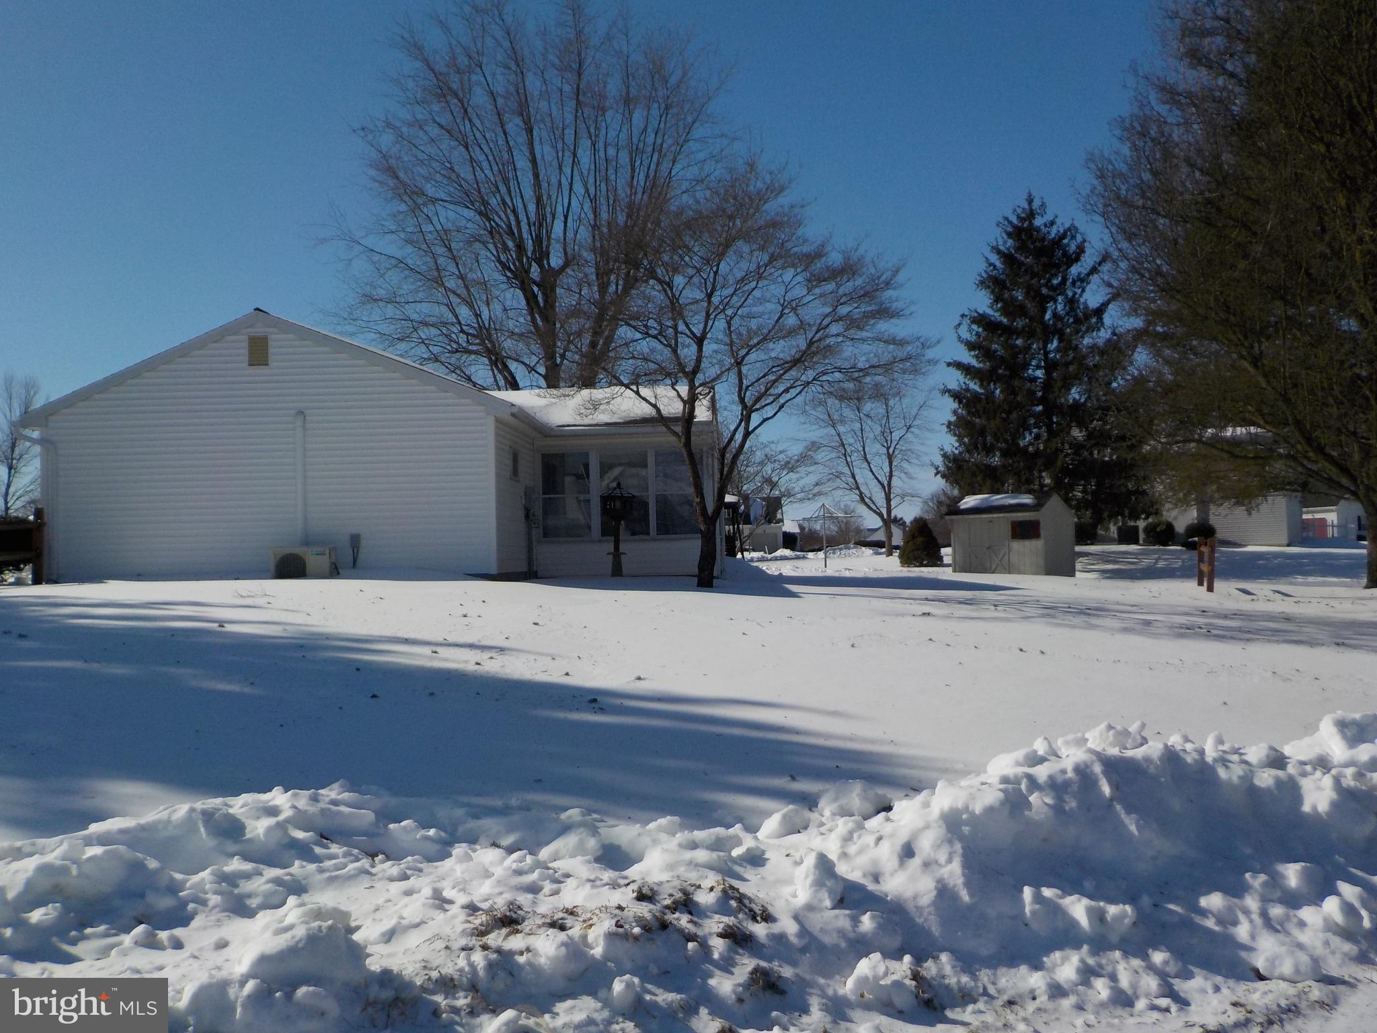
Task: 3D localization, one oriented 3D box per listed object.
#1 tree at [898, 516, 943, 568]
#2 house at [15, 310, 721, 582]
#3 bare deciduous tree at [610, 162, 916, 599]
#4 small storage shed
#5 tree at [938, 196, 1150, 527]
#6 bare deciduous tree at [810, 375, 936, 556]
[{"bbox_3d":[7.620,0.844,39.000,1.459,1.652,1.459,-1,-2,0],"label":"tree"},{"bbox_3d":[-4.957,-0.929,24.738,11.265,4.438,12.000,-1,-2,2],"label":"house"},{"bbox_3d":[1.025,-2.098,17.500,4.685,6.295,4.685,-1,-2,0],"label":"bare deciduous tree"},{"bbox_3d":[9.934,0.520,37.008,3.300,2.550,2.300,-3,-3,43],"label":"small storage shed"},{"bbox_3d":[14.301,-5.560,48.000,8.568,14.712,8.568,-1,-2,0],"label":"tree"},{"bbox_3d":[8.300,-2.288,54.000,5.841,8.227,5.841,-1,-2,0],"label":"bare deciduous tree"}]

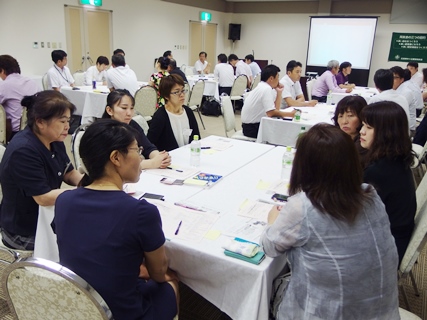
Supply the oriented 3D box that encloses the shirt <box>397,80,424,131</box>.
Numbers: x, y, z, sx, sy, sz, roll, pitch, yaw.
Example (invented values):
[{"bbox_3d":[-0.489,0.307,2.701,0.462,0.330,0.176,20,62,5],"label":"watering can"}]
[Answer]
[{"bbox_3d":[2.396,-0.666,4.901,0.400,0.625,0.460,11,19,27],"label":"shirt"}]

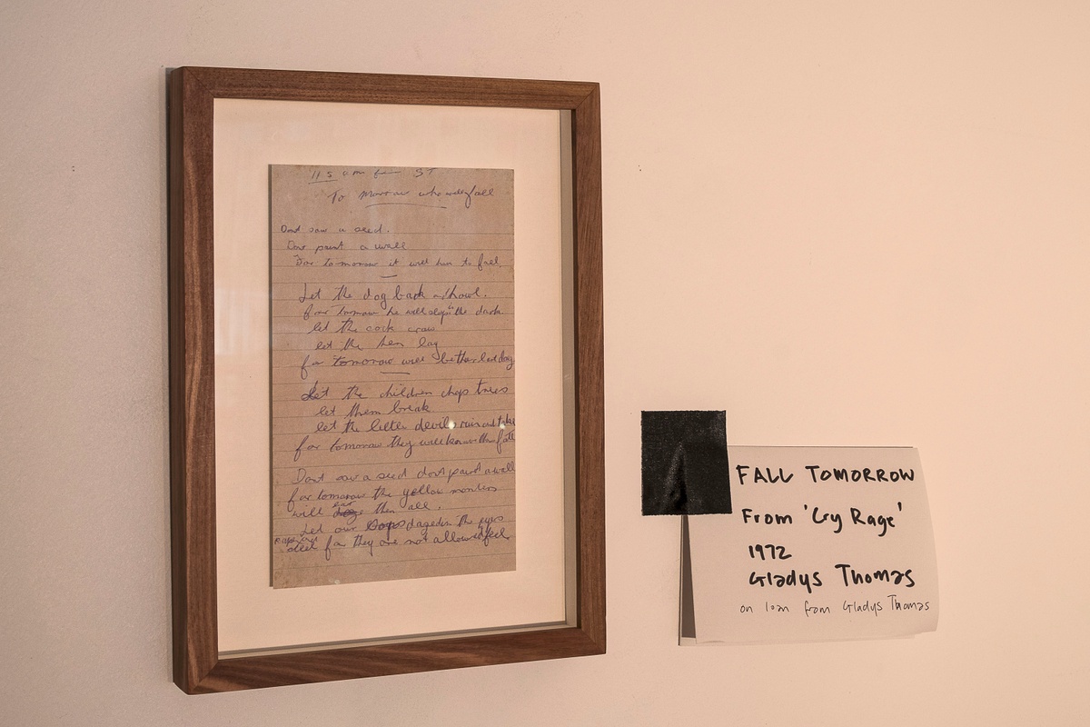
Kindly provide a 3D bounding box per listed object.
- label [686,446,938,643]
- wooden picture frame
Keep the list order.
[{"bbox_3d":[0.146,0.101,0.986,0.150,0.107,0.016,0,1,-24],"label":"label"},{"bbox_3d":[-0.074,0.006,0.881,0.214,0.291,0.028,-1,2,-24],"label":"wooden picture frame"}]

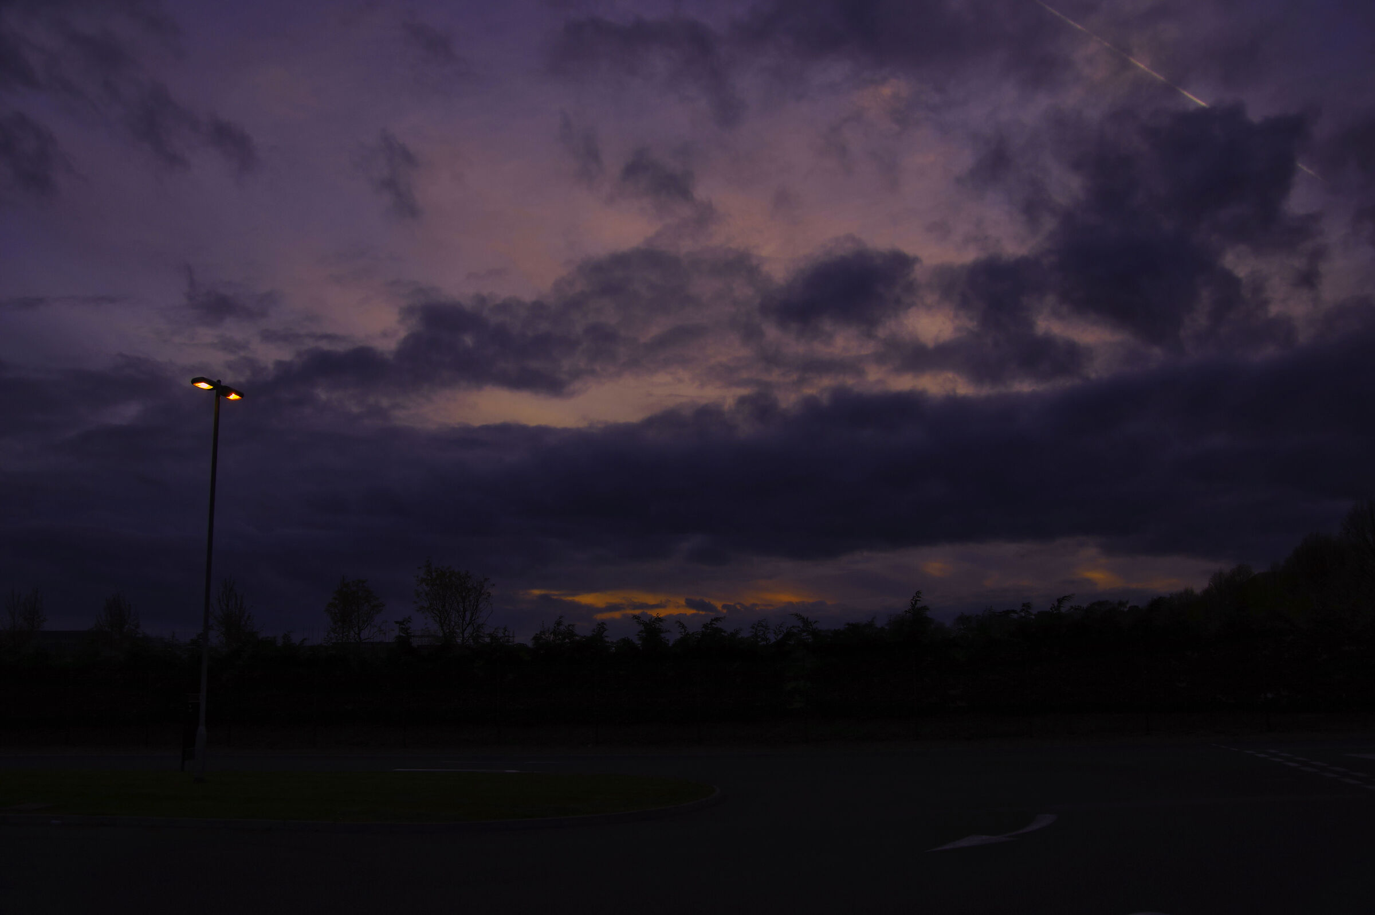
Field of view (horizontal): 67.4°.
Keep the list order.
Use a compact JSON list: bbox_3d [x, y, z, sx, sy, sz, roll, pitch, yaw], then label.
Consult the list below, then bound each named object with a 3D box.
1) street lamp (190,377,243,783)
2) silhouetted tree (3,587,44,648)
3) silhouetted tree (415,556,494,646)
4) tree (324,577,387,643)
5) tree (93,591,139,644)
[{"bbox_3d":[-9.689,2.342,21.022,0.350,8.150,1.300,-7,-12,24],"label":"street lamp"},{"bbox_3d":[-28.831,8.676,44.318,1.593,6.140,1.593,6,-13,-32],"label":"silhouetted tree"},{"bbox_3d":[-9.057,7.040,39.434,2.727,6.354,2.727,1,-11,-13],"label":"silhouetted tree"},{"bbox_3d":[-13.426,7.760,41.355,2.309,5.931,2.309,2,-12,-18],"label":"tree"},{"bbox_3d":[-24.523,8.624,43.794,1.863,5.800,1.863,5,-13,-28],"label":"tree"}]

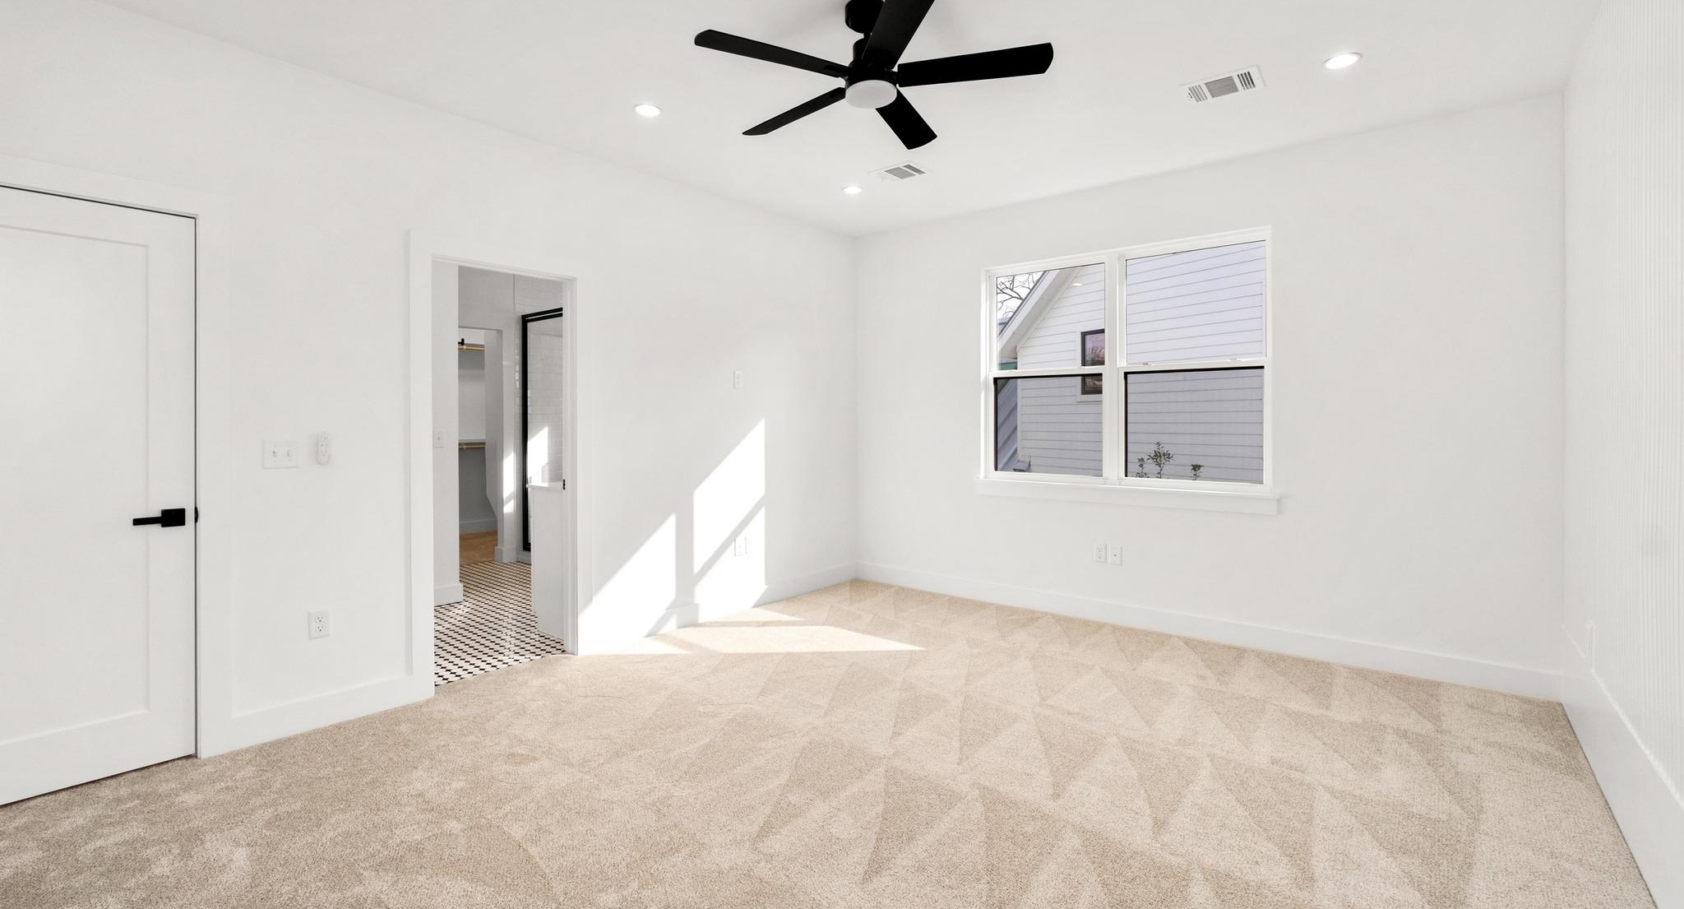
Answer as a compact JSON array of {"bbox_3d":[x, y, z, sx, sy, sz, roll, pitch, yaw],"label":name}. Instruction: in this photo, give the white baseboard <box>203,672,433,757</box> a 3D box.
[{"bbox_3d":[-2.154,1.075,2.958,0.020,0.125,0.790,2,3,40],"label":"white baseboard"}]

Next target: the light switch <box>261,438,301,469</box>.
[{"bbox_3d":[-2.259,0.000,2.834,0.014,0.115,0.120,2,3,40],"label":"light switch"}]

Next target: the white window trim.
[{"bbox_3d":[1.687,-0.491,4.448,1.840,1.600,0.080,2,3,40],"label":"white window trim"}]

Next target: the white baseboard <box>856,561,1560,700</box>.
[{"bbox_3d":[1.670,0.995,4.427,4.040,0.135,0.020,2,3,40],"label":"white baseboard"}]

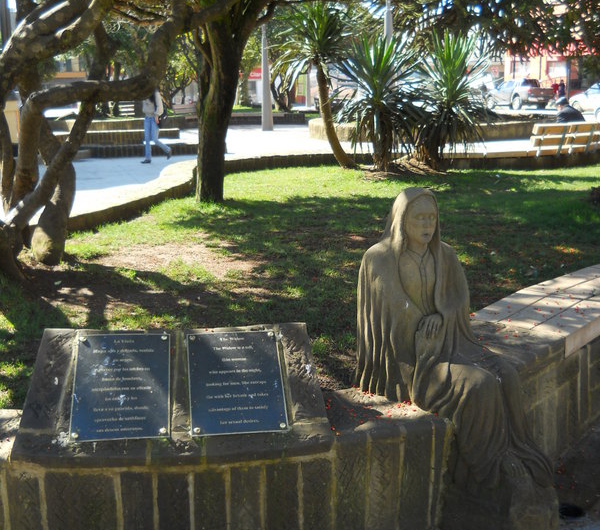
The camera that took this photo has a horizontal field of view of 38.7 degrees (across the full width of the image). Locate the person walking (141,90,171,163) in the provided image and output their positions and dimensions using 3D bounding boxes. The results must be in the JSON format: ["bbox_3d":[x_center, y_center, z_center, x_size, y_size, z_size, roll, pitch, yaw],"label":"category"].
[{"bbox_3d":[-2.863,-2.826,16.882,0.650,1.680,0.520,-8,15,-34],"label":"person walking"}]

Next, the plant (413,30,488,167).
[{"bbox_3d":[2.439,-2.711,14.043,1.250,2.200,1.250,0,12,0],"label":"plant"}]

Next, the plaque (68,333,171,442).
[{"bbox_3d":[-0.592,0.402,2.860,0.312,0.015,0.400,-1,51,-7],"label":"plaque"}]

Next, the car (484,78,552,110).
[{"bbox_3d":[12.482,-9.710,48.849,1.820,1.780,5.200,-4,13,-17],"label":"car"}]

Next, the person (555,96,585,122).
[{"bbox_3d":[4.561,-2.148,14.470,0.750,1.320,0.520,12,17,44],"label":"person"}]

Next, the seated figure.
[{"bbox_3d":[0.587,0.260,3.205,0.840,1.096,0.504,12,17,44],"label":"seated figure"}]

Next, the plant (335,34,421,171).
[{"bbox_3d":[1.256,-2.630,13.856,1.400,2.200,1.400,0,12,0],"label":"plant"}]

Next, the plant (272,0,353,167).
[{"bbox_3d":[0.236,-2.846,13.912,1.300,2.650,1.300,0,12,0],"label":"plant"}]

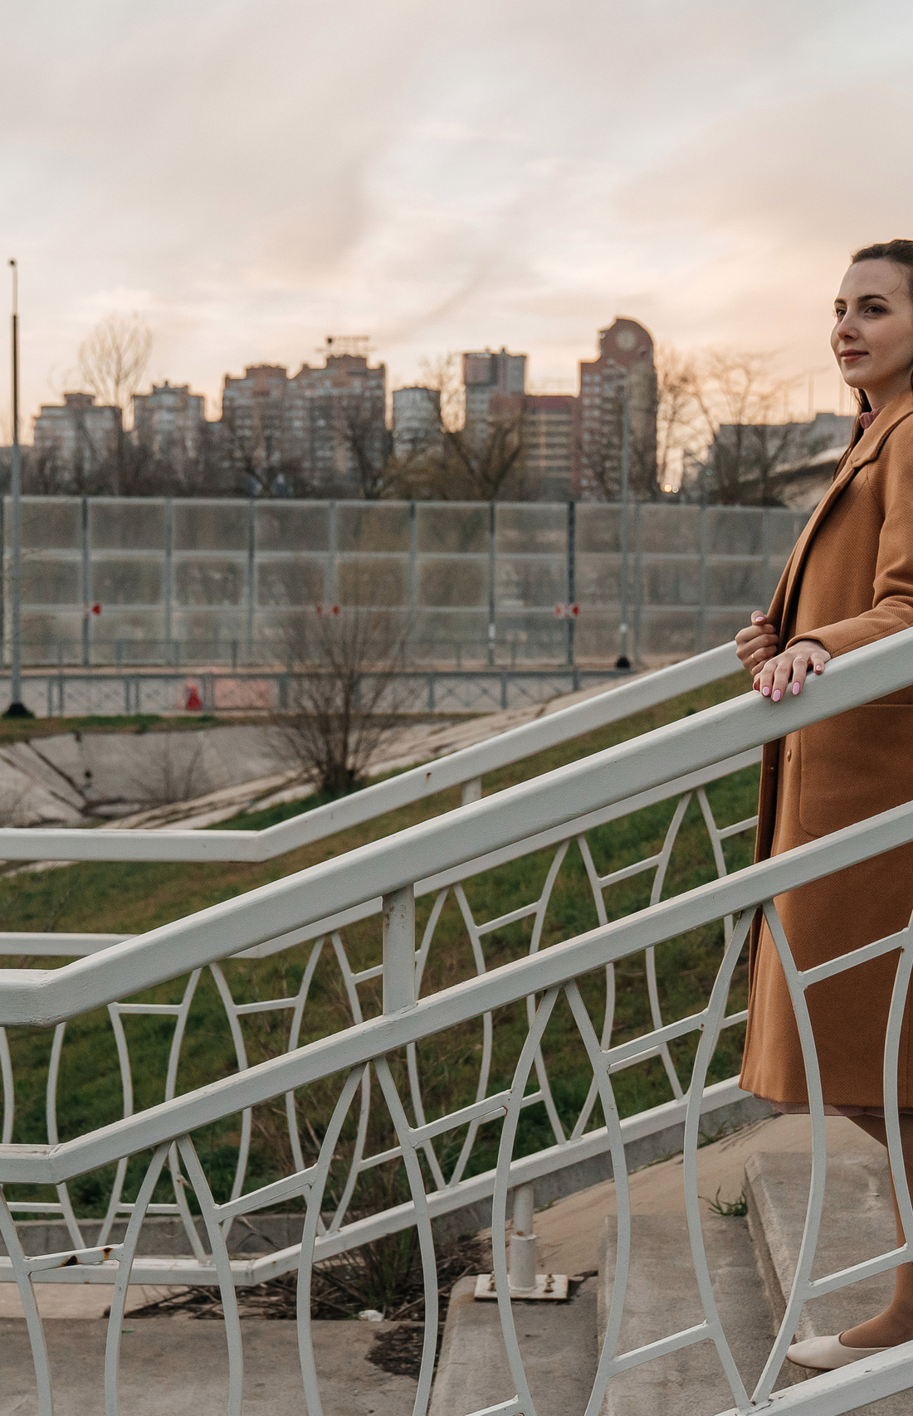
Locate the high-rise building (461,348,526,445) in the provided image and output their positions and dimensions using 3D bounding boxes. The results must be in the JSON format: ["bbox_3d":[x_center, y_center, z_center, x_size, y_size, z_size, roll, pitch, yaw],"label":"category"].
[{"bbox_3d":[11.354,-77.403,610.000,20.000,62.530,18.000,0,2,6],"label":"high-rise building"}]

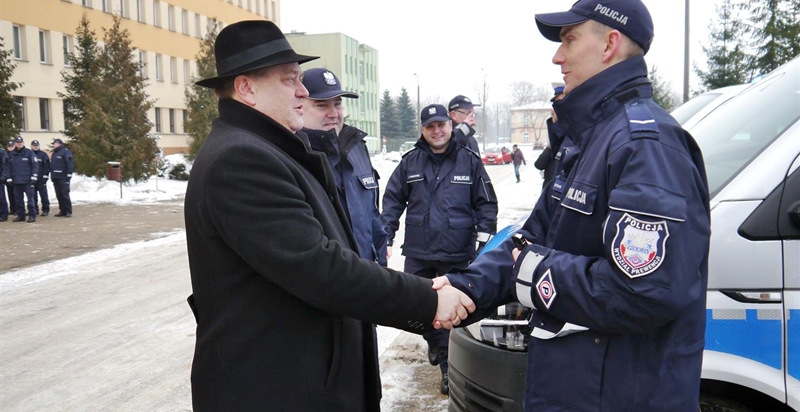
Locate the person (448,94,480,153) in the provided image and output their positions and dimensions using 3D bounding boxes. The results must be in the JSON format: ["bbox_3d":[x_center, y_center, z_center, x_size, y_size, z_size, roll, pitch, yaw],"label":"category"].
[{"bbox_3d":[0.447,0.161,4.700,0.450,1.920,0.600,3,7,37],"label":"person"}]

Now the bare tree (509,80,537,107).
[{"bbox_3d":[26.503,-19.452,140.000,6.300,15.400,6.300,-1,5,0],"label":"bare tree"}]

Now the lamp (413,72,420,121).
[{"bbox_3d":[1.736,-8.801,63.777,0.320,8.800,1.600,1,5,14],"label":"lamp"}]

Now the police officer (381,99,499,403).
[{"bbox_3d":[0.263,0.255,4.200,0.740,1.830,0.500,0,5,7],"label":"police officer"}]

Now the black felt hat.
[{"bbox_3d":[-0.334,-0.355,1.540,0.300,0.133,0.270,-12,5,1],"label":"black felt hat"}]

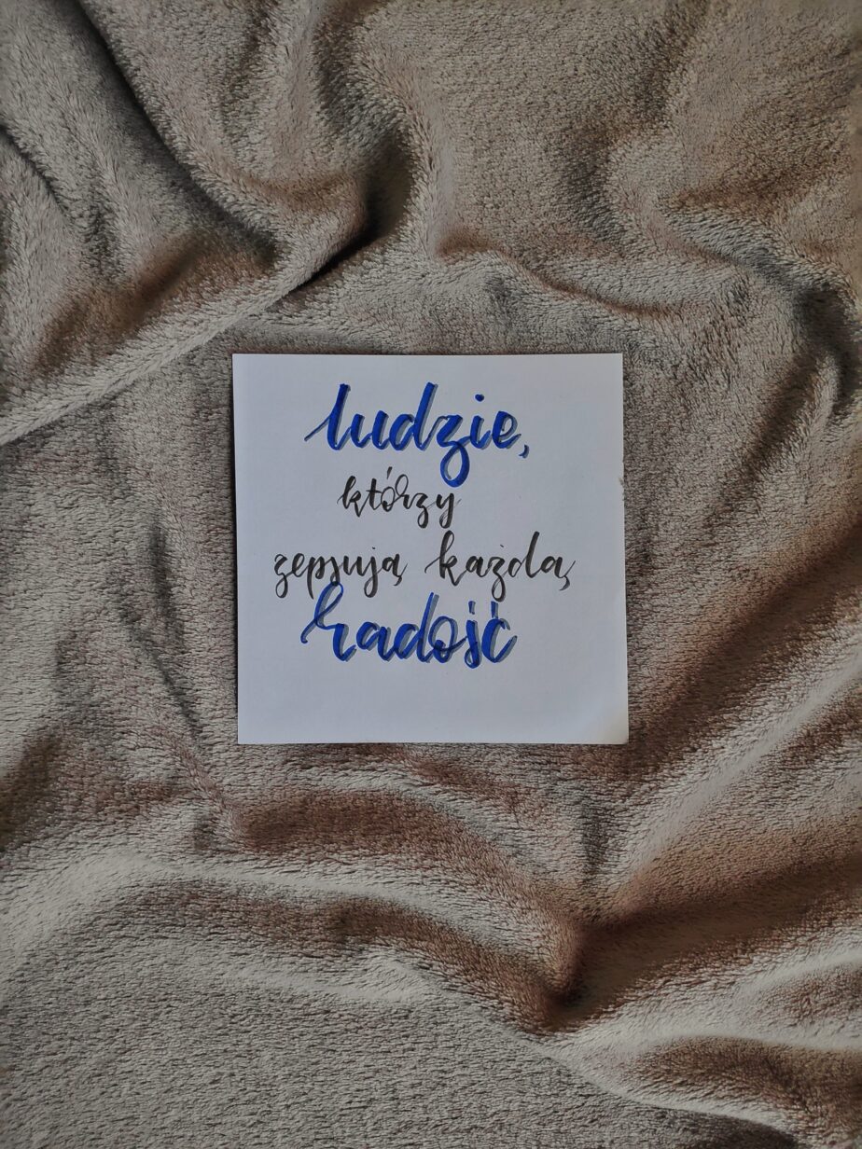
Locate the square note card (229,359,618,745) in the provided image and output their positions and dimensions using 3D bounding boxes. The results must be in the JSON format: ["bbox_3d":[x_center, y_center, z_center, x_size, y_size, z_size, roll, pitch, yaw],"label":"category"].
[{"bbox_3d":[0.000,-0.006,0.151,0.089,0.001,0.089,0,90,0],"label":"square note card"}]

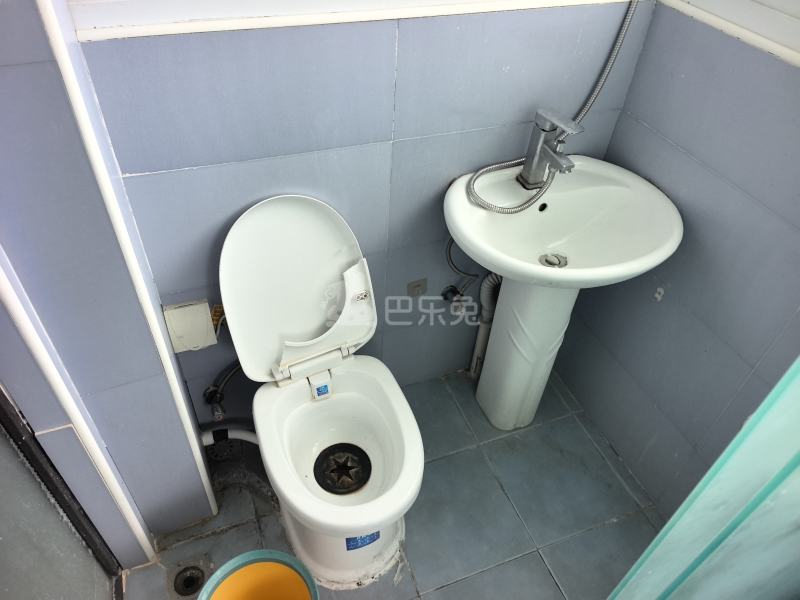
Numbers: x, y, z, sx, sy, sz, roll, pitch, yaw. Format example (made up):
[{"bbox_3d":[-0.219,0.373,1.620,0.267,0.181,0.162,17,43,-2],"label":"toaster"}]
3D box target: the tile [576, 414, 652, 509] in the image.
[{"bbox_3d":[0.634,0.469,1.668,0.039,0.010,0.335,-13,45,-17],"label":"tile"}]

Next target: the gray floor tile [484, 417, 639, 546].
[{"bbox_3d":[0.456,0.511,1.607,0.332,0.010,0.332,-13,46,-17],"label":"gray floor tile"}]

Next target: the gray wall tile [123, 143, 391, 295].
[{"bbox_3d":[-0.275,-0.176,1.216,0.534,0.306,0.010,-13,46,-17],"label":"gray wall tile"}]

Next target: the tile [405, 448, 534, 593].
[{"bbox_3d":[0.147,0.581,1.511,0.332,0.010,0.332,-13,46,-17],"label":"tile"}]

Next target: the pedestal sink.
[{"bbox_3d":[0.342,0.096,1.463,0.540,0.785,0.452,-13,45,-17],"label":"pedestal sink"}]

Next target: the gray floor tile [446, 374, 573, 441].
[{"bbox_3d":[0.350,0.313,1.814,0.339,0.010,0.267,-13,45,-17],"label":"gray floor tile"}]

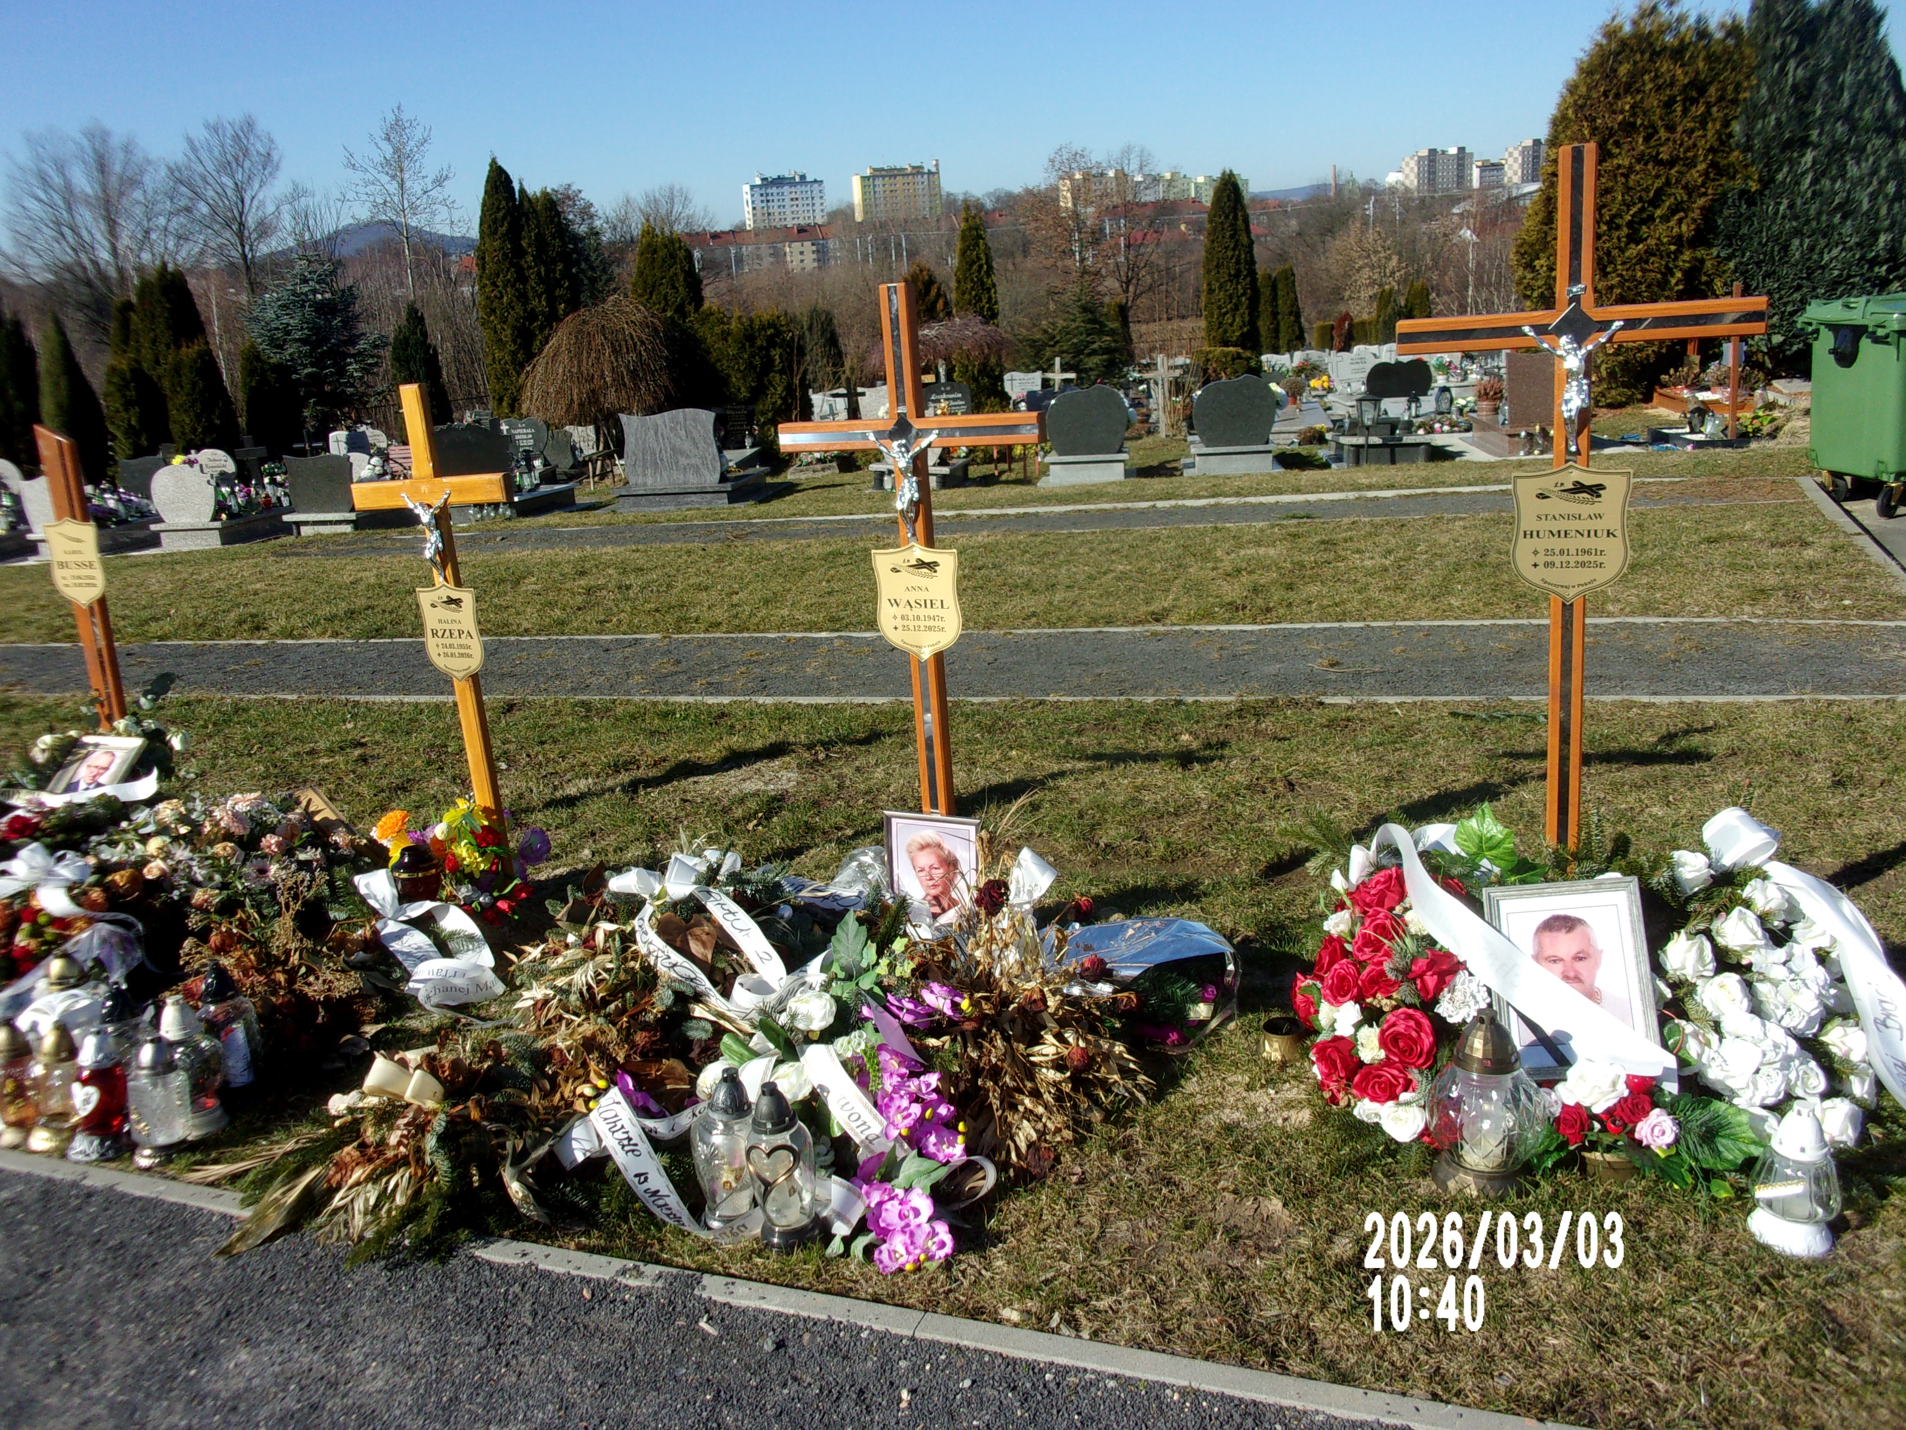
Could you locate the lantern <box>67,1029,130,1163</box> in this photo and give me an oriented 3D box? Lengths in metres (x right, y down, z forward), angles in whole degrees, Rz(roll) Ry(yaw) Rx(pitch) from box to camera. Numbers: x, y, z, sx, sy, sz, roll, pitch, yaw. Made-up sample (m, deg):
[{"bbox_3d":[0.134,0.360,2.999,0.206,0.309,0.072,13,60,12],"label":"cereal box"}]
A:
[{"bbox_3d":[-1.820,0.793,3.239,0.135,0.250,0.135,-13,16,-31],"label":"lantern"}]

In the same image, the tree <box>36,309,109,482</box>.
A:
[{"bbox_3d":[-12.547,-4.515,22.000,0.920,2.450,0.920,-12,16,-27],"label":"tree"}]

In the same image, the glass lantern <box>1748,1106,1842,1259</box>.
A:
[{"bbox_3d":[1.313,0.712,2.402,0.139,0.228,0.139,3,16,29],"label":"glass lantern"}]

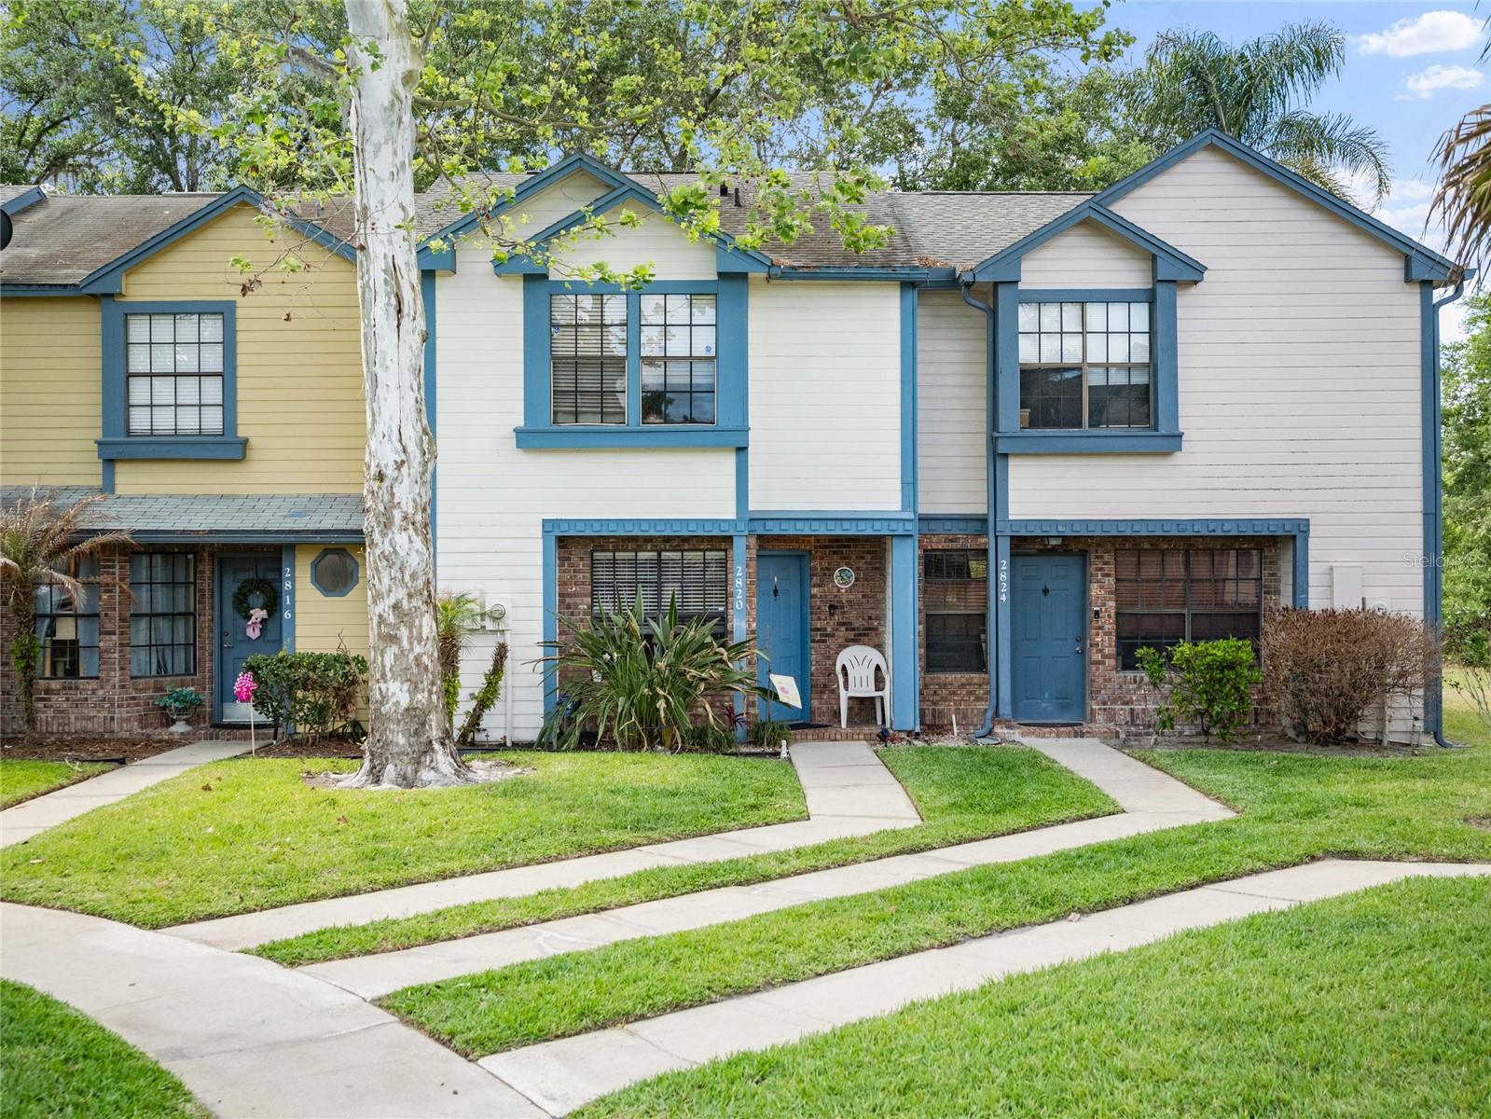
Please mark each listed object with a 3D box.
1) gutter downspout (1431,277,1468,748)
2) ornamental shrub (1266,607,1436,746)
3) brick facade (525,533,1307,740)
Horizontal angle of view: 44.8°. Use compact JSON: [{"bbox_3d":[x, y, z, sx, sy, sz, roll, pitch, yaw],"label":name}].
[{"bbox_3d":[8.240,-0.550,21.200,0.420,5.530,0.110,0,-1,0],"label":"gutter downspout"},{"bbox_3d":[6.800,1.320,20.350,2.000,1.550,1.400,0,-1,0],"label":"ornamental shrub"},{"bbox_3d":[2.120,0.910,21.550,8.750,2.470,1.300,0,-1,0],"label":"brick facade"}]

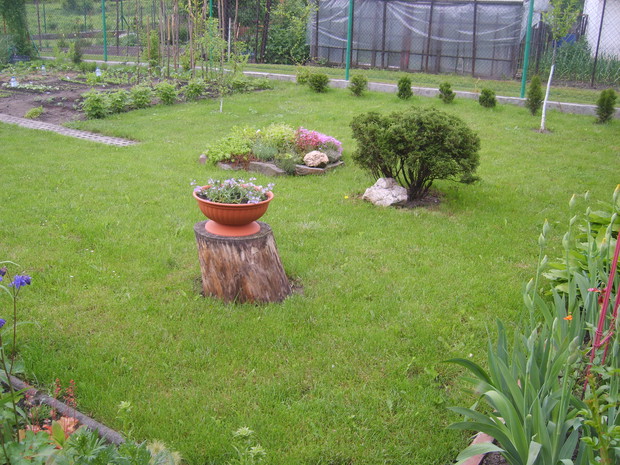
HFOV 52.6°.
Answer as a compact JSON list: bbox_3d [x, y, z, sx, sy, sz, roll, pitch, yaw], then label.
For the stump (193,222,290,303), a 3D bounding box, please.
[{"bbox_3d":[-0.348,0.124,3.373,0.500,0.325,0.460,0,19,-6],"label":"stump"}]

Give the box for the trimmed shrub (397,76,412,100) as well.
[{"bbox_3d":[1.447,-2.205,9.600,0.250,0.370,0.250,2,19,0],"label":"trimmed shrub"}]

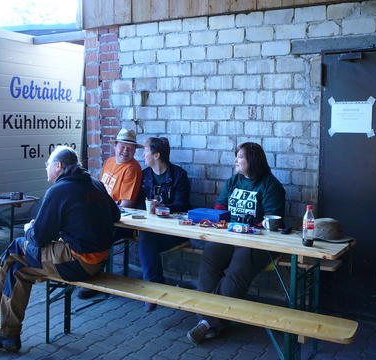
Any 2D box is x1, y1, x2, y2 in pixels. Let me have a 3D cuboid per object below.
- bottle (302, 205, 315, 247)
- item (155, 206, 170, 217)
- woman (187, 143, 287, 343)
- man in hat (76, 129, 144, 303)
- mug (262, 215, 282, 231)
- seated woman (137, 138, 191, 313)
[{"bbox_3d":[0.730,0.278,2.927,0.064,0.235,0.064,2,7,14],"label":"bottle"},{"bbox_3d":[-0.201,0.254,3.887,0.110,0.055,0.100,-1,7,-3],"label":"item"},{"bbox_3d":[0.368,0.408,3.577,0.570,1.360,0.820,4,8,31],"label":"woman"},{"bbox_3d":[-0.683,0.270,4.323,0.560,1.460,0.700,4,8,31],"label":"man in hat"},{"bbox_3d":[0.586,0.302,3.339,0.125,0.088,0.097,-5,9,-36],"label":"mug"},{"bbox_3d":[-0.225,0.343,4.044,0.500,1.380,0.680,4,8,31],"label":"seated woman"}]

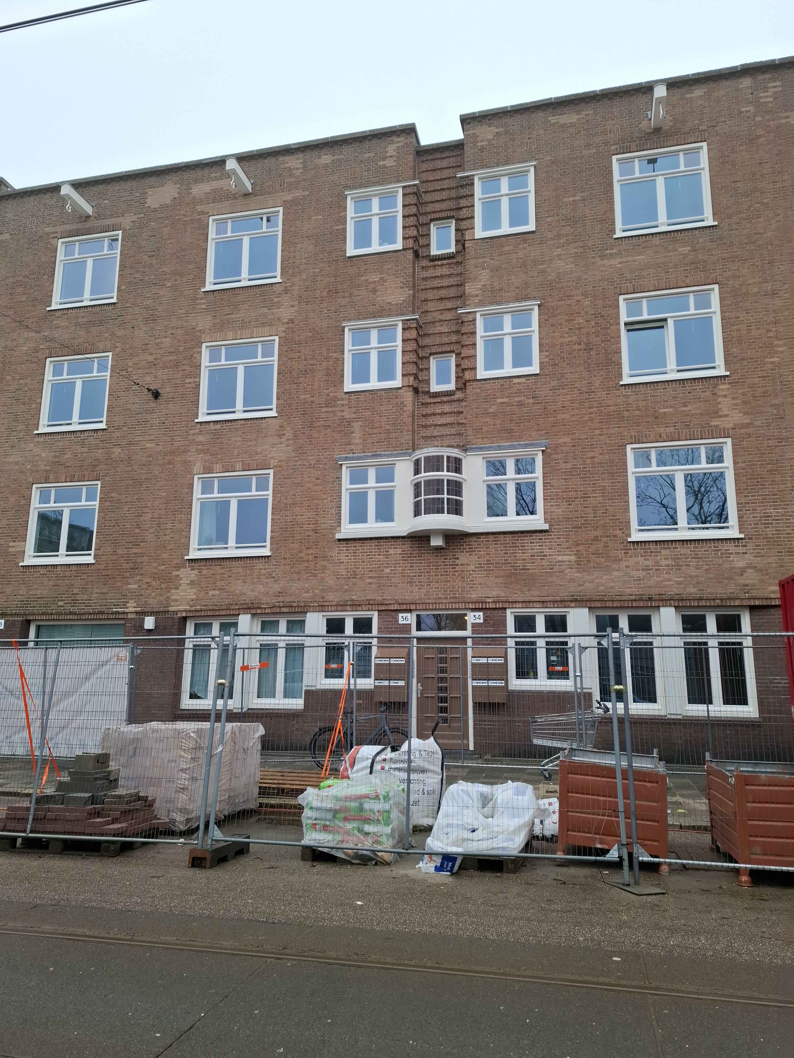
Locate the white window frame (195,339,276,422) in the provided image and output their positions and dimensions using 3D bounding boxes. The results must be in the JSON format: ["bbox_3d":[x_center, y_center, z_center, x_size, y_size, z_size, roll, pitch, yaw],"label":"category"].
[{"bbox_3d":[-3.389,-3.204,15.069,1.840,1.805,0.150,-2,-11,13],"label":"white window frame"}]

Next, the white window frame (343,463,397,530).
[{"bbox_3d":[-0.519,-0.634,13.913,1.079,1.332,0.150,-2,-11,14],"label":"white window frame"}]

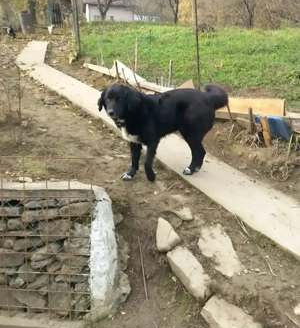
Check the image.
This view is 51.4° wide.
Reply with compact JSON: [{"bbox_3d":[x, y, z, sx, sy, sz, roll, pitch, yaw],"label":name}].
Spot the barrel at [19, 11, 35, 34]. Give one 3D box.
[{"bbox_3d":[-4.731,-5.472,12.010,0.600,0.900,0.600,0,25,0],"label":"barrel"}]

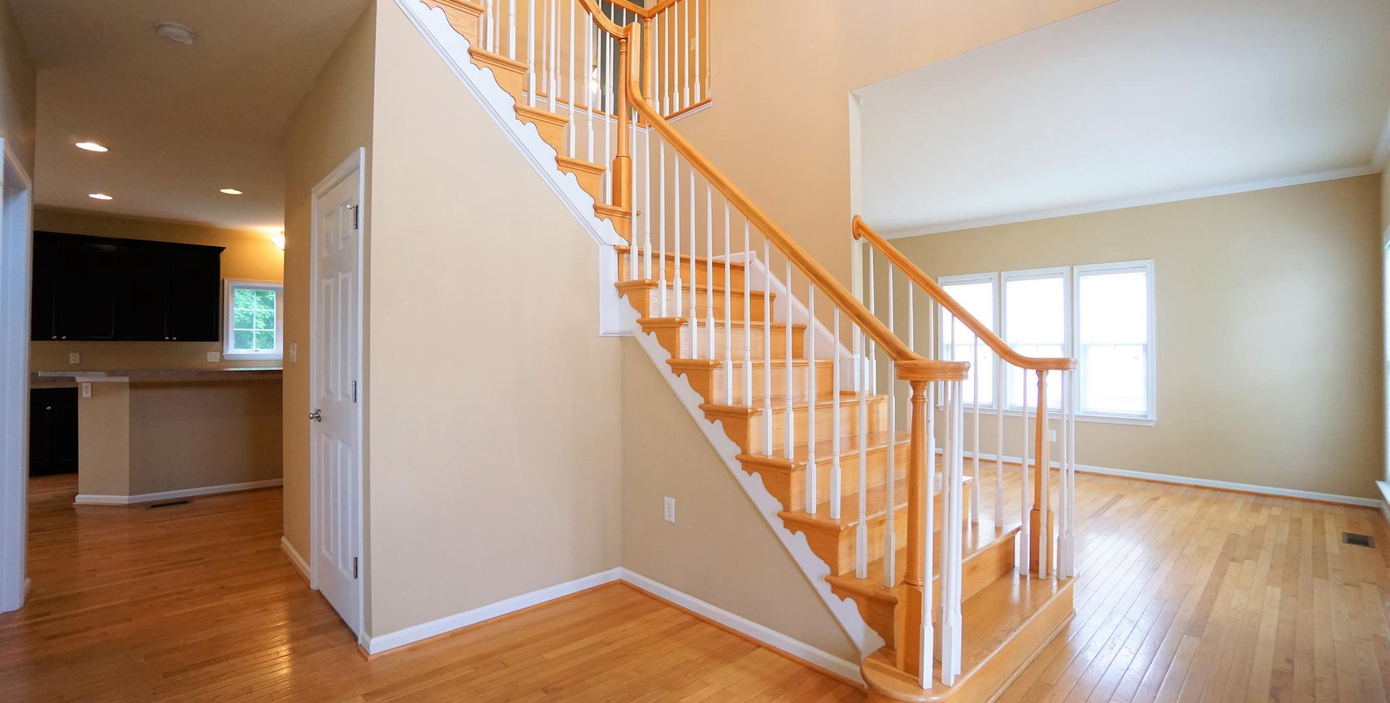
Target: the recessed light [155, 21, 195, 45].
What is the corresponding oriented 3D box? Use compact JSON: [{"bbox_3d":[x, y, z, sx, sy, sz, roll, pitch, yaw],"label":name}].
[{"bbox_3d":[-2.397,-1.468,2.671,0.145,0.050,0.145,0,0,-44],"label":"recessed light"}]

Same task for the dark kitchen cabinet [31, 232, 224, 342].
[{"bbox_3d":[-6.116,-0.647,6.234,1.600,1.075,0.340,0,0,-44],"label":"dark kitchen cabinet"}]

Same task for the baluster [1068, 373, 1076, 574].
[{"bbox_3d":[1.753,0.567,2.704,0.034,0.965,0.034,0,0,-44],"label":"baluster"}]

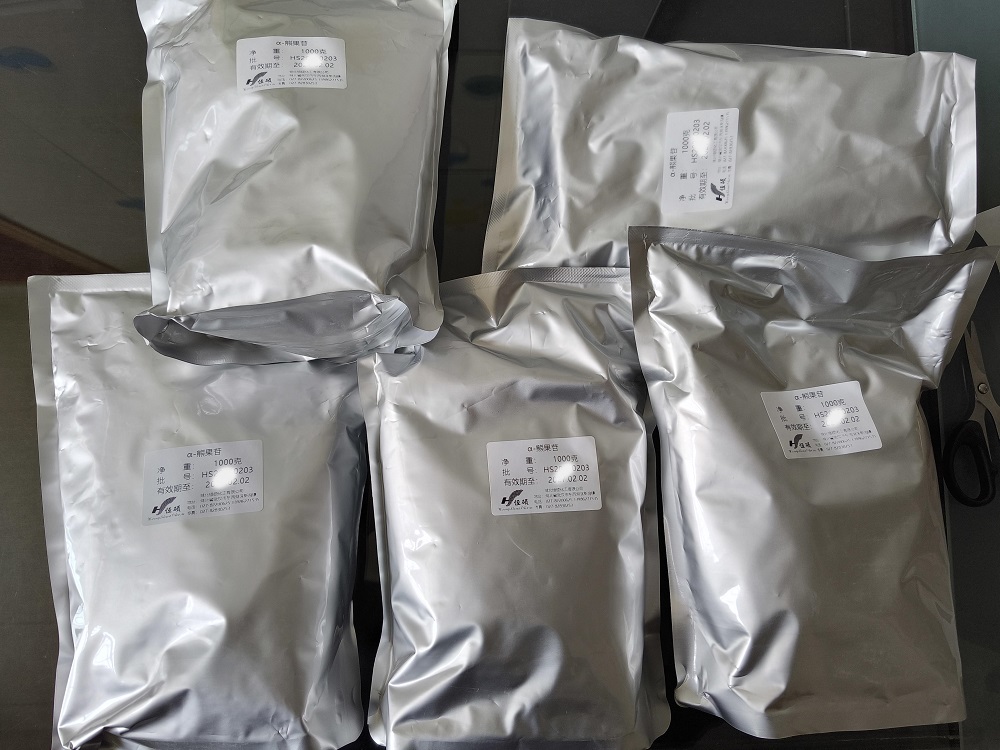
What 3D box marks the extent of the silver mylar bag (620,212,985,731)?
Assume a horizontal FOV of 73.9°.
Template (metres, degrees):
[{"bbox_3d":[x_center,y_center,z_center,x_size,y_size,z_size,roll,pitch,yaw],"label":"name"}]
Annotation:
[{"bbox_3d":[0.185,0.069,0.405,0.195,0.060,0.308,-5,95,0],"label":"silver mylar bag"}]

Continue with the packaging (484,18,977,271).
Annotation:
[{"bbox_3d":[0.147,-0.124,0.415,0.300,0.055,0.180,3,88,0],"label":"packaging"}]

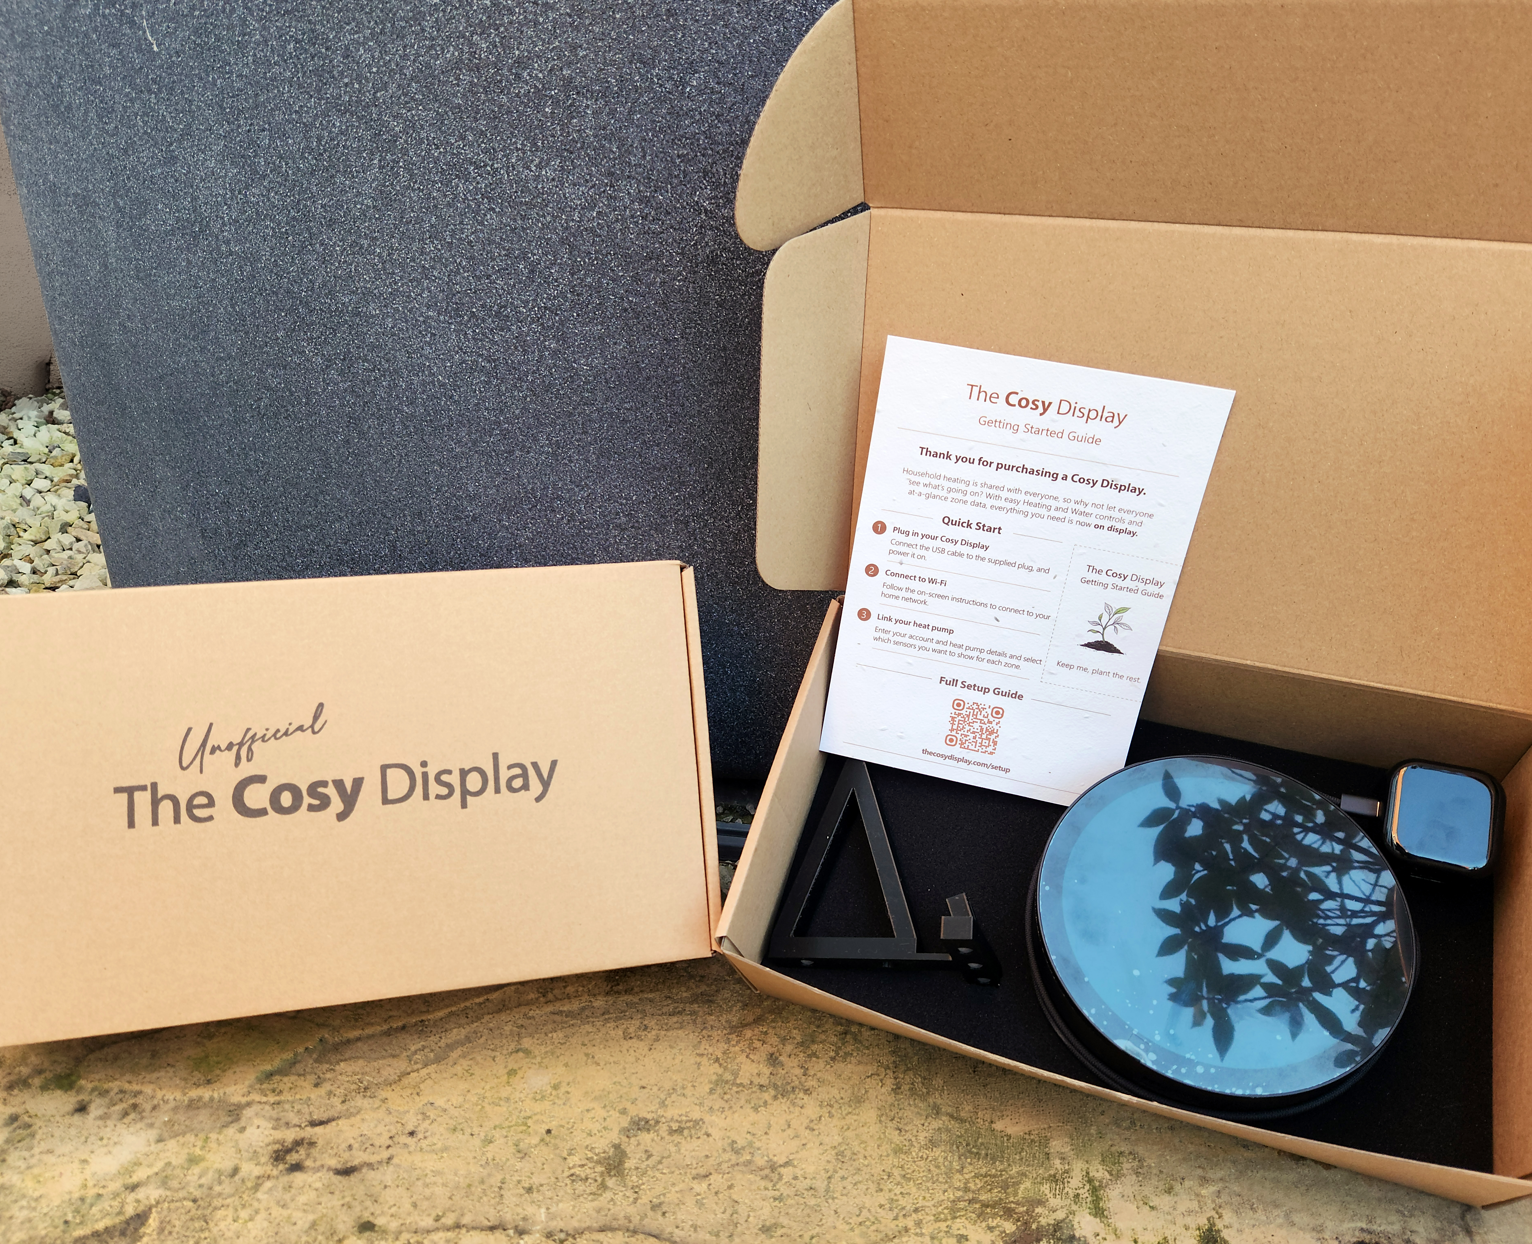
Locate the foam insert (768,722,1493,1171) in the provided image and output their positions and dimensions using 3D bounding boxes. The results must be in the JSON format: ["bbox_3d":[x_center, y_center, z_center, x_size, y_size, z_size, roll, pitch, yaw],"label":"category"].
[{"bbox_3d":[0.170,0.132,0.537,0.313,0.027,0.175,10,60,19],"label":"foam insert"}]

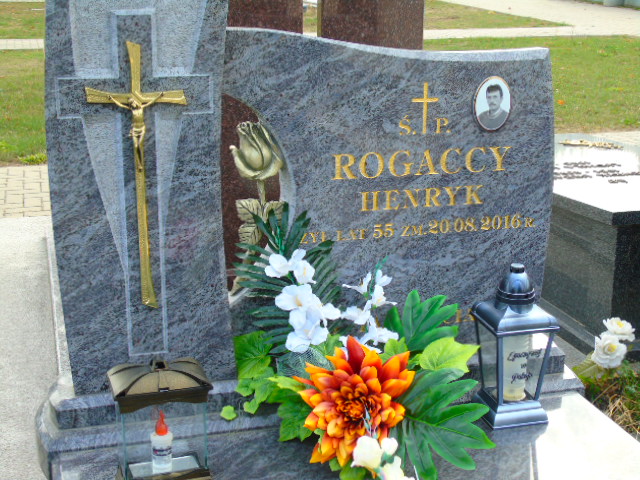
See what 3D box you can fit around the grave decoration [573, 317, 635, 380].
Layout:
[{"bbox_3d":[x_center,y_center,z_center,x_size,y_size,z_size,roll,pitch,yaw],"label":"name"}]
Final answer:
[{"bbox_3d":[0.663,0.252,2.330,0.135,0.125,0.105,5,16,16],"label":"grave decoration"}]

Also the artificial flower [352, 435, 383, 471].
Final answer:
[{"bbox_3d":[0.080,0.366,1.720,0.053,0.052,0.050,1,16,3],"label":"artificial flower"}]

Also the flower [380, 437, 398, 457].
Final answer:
[{"bbox_3d":[0.120,0.358,1.730,0.031,0.031,0.029,2,16,4],"label":"flower"}]

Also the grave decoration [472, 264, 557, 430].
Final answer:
[{"bbox_3d":[0.379,0.198,1.959,0.128,0.310,0.128,-4,16,-14],"label":"grave decoration"}]

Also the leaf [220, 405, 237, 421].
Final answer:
[{"bbox_3d":[-0.177,0.334,1.930,0.031,0.030,0.014,-1,16,-5],"label":"leaf"}]

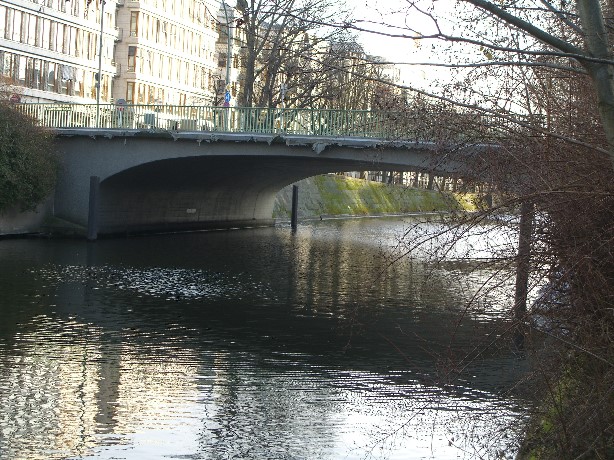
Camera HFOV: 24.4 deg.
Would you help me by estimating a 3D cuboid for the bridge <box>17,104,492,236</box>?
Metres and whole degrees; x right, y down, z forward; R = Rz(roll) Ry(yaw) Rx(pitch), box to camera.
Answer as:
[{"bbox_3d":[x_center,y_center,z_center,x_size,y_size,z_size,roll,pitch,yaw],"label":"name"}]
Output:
[{"bbox_3d":[1.017,-2.314,71.306,22.586,5.750,24.500,3,2,12],"label":"bridge"}]

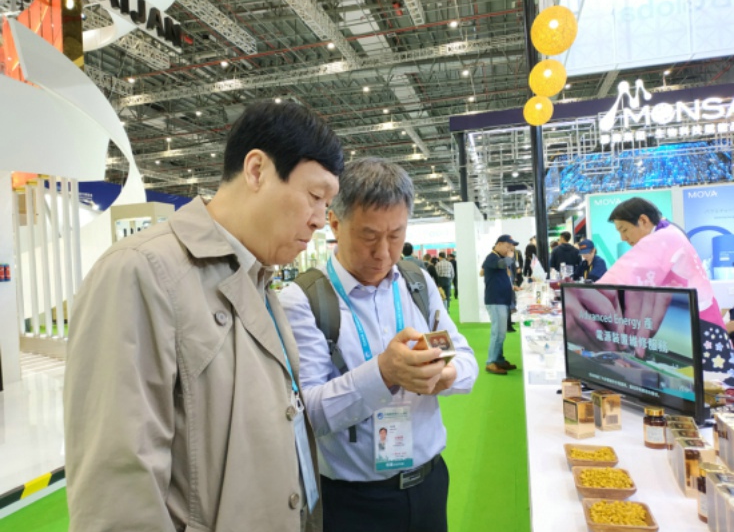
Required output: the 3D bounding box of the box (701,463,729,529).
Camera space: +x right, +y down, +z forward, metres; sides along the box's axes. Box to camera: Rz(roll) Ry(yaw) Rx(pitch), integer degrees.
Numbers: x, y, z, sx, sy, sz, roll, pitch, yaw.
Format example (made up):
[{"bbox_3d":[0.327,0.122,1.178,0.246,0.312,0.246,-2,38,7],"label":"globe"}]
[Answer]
[{"bbox_3d":[0.570,0.377,0.815,0.049,0.089,0.049,-4,-1,18],"label":"box"}]

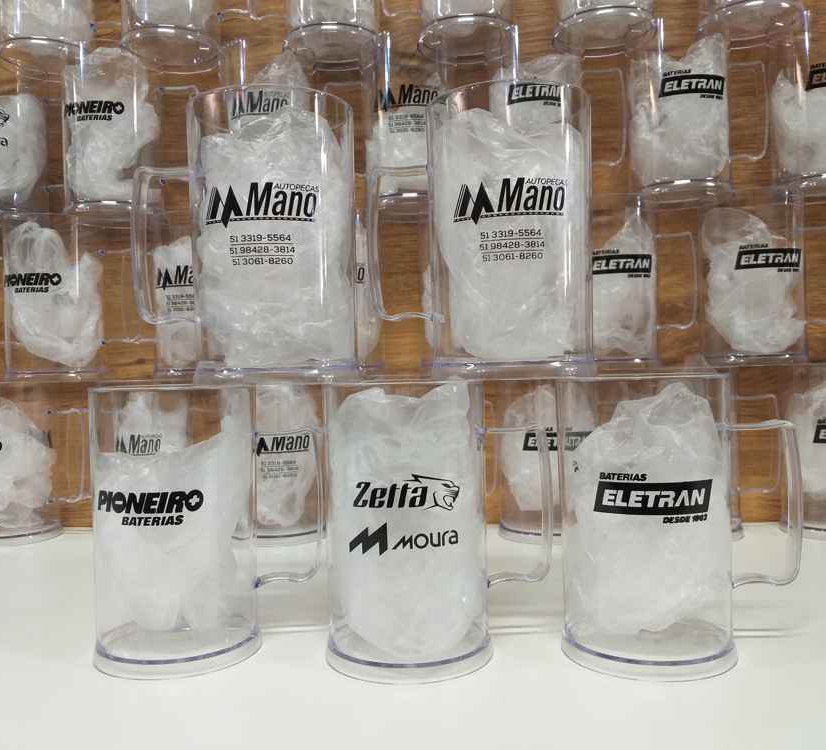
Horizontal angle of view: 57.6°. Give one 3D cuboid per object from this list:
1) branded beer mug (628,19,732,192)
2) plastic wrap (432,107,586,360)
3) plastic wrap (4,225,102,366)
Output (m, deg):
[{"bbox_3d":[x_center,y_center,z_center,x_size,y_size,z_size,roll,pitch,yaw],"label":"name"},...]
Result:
[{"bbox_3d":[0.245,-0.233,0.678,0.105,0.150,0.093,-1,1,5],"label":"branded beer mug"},{"bbox_3d":[0.051,-0.075,0.405,0.079,0.132,0.076,-1,1,0],"label":"plastic wrap"},{"bbox_3d":[-0.337,-0.076,0.707,0.081,0.134,0.074,-1,1,0],"label":"plastic wrap"}]

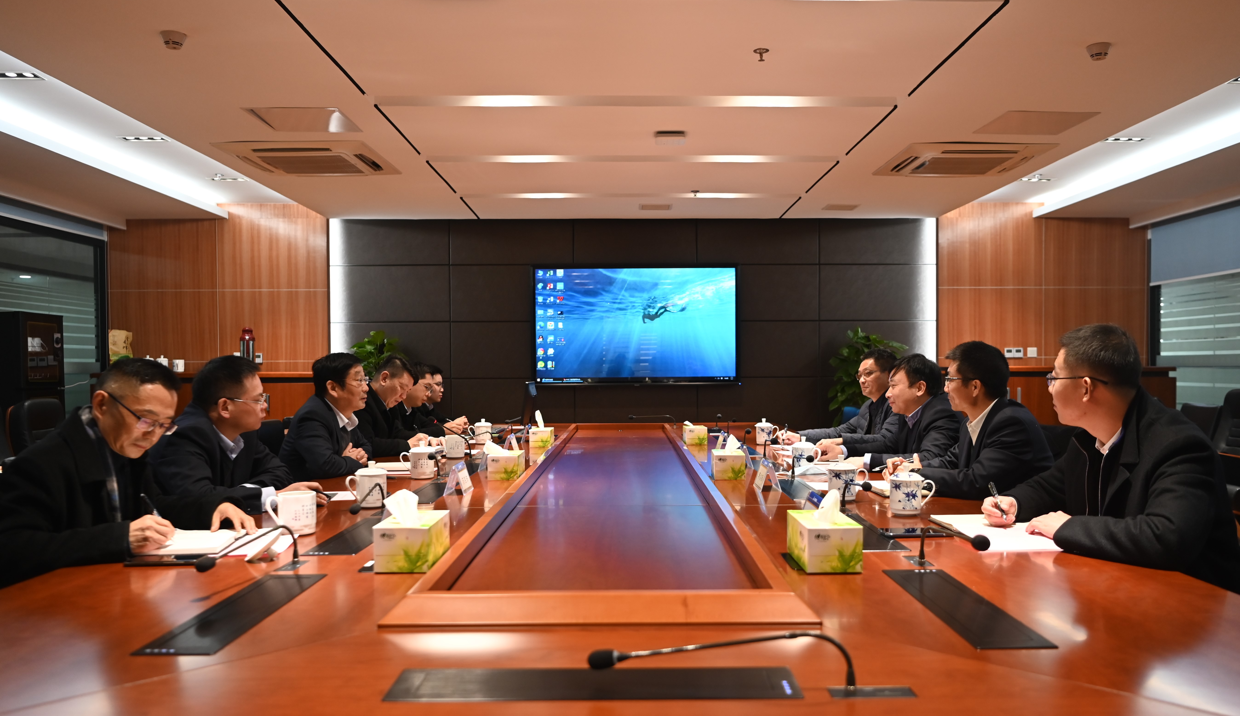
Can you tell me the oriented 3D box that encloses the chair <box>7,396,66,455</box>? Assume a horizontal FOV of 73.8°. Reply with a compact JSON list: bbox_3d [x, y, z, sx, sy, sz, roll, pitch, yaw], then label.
[{"bbox_3d":[-3.200,0.733,4.938,0.660,1.050,0.620,0,-1,-10],"label":"chair"}]

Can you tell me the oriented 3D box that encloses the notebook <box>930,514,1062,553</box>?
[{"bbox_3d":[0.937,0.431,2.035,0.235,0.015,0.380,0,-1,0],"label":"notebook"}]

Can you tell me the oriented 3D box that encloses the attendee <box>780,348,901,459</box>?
[{"bbox_3d":[1.260,0.595,4.170,0.720,1.291,0.550,0,-1,-18],"label":"attendee"}]

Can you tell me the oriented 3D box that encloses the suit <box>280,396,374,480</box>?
[{"bbox_3d":[-1.235,0.459,3.372,0.490,0.660,0.530,0,-1,10],"label":"suit"}]

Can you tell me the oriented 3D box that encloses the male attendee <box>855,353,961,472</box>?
[{"bbox_3d":[1.240,0.604,3.470,0.660,1.249,0.540,0,-1,-12],"label":"male attendee"}]

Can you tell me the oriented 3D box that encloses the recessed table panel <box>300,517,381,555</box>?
[{"bbox_3d":[-0.665,0.463,2.128,0.123,0.016,0.487,0,-1,0],"label":"recessed table panel"}]

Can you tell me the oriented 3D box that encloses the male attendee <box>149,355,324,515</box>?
[{"bbox_3d":[-1.250,0.601,2.510,0.660,1.221,0.550,0,-1,3],"label":"male attendee"}]

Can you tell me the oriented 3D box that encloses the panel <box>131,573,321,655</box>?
[{"bbox_3d":[-0.654,0.443,1.448,0.115,0.012,0.475,0,-1,0],"label":"panel"}]

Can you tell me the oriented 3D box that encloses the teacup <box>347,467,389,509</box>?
[{"bbox_3d":[-0.774,0.386,2.521,0.122,0.129,0.090,0,-1,0],"label":"teacup"}]

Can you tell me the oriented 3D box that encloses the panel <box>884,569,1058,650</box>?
[{"bbox_3d":[0.611,0.451,1.495,0.123,0.016,0.487,0,-1,2],"label":"panel"}]

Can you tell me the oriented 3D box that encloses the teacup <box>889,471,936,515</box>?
[{"bbox_3d":[0.864,0.387,2.435,0.135,0.138,0.092,0,-1,0],"label":"teacup"}]

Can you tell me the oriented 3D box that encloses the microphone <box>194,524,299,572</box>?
[{"bbox_3d":[-0.731,0.395,1.639,0.040,0.097,0.280,0,-1,16],"label":"microphone"}]

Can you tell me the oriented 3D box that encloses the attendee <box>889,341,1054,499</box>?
[{"bbox_3d":[1.190,0.573,2.861,0.630,1.280,0.540,0,-1,15],"label":"attendee"}]

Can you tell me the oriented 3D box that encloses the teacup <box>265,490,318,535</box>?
[{"bbox_3d":[-0.840,0.395,2.113,0.120,0.100,0.090,0,-1,0],"label":"teacup"}]

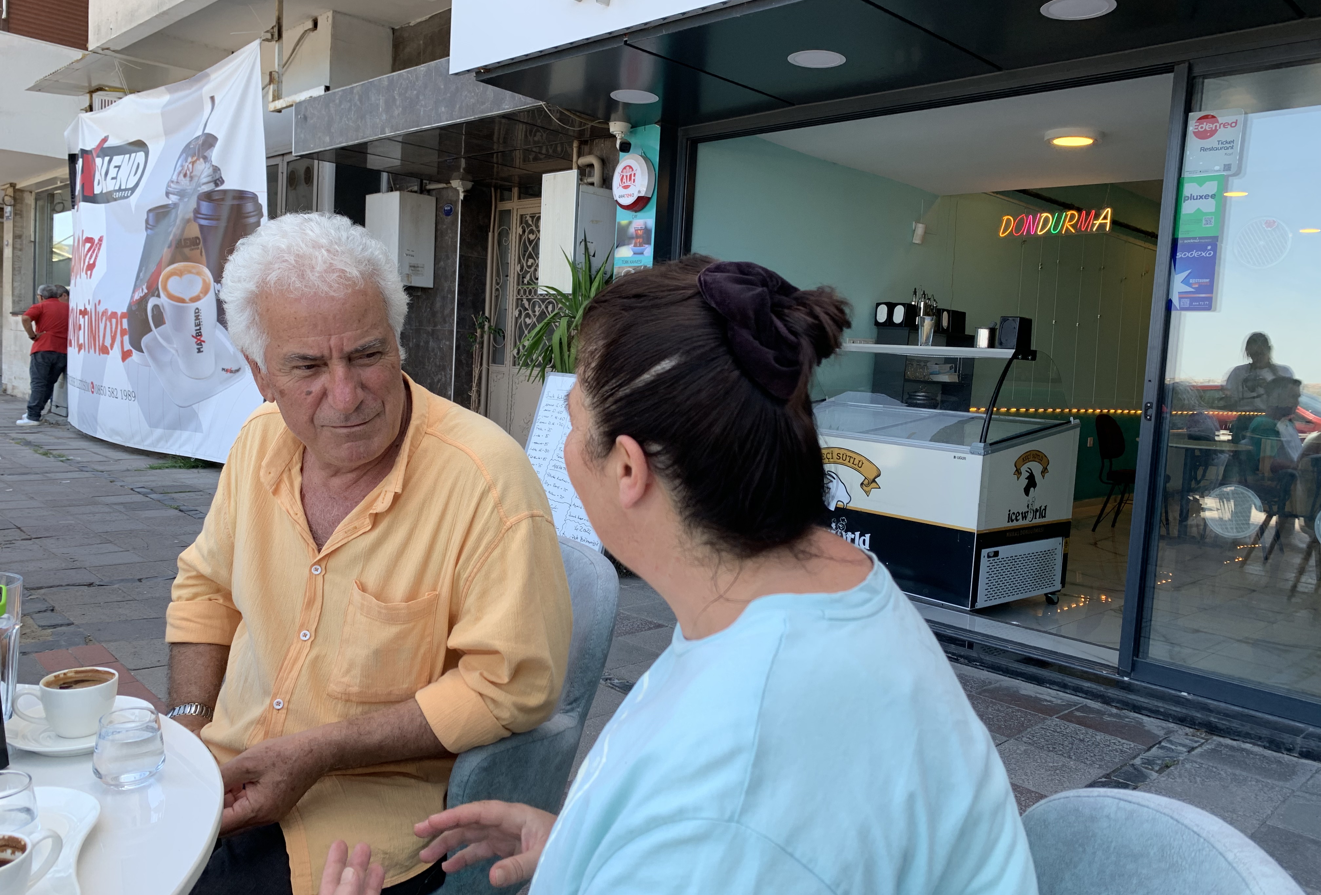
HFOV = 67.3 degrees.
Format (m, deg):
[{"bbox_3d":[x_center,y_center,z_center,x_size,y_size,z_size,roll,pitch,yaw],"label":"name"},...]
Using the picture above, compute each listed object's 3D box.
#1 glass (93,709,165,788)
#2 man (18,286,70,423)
[{"bbox_3d":[-0.554,0.309,1.035,0.066,0.067,0.066,0,6,-28],"label":"glass"},{"bbox_3d":[-7.426,-1.129,12.049,0.480,1.690,0.630,6,6,28],"label":"man"}]

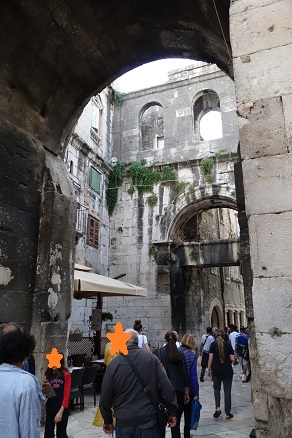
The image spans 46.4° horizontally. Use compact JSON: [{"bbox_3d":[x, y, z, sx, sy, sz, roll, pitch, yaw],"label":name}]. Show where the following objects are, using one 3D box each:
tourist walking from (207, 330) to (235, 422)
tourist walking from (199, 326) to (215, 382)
[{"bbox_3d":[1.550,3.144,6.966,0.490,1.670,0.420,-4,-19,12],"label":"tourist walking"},{"bbox_3d":[2.109,4.615,11.621,0.520,1.740,0.450,-5,-19,14],"label":"tourist walking"}]

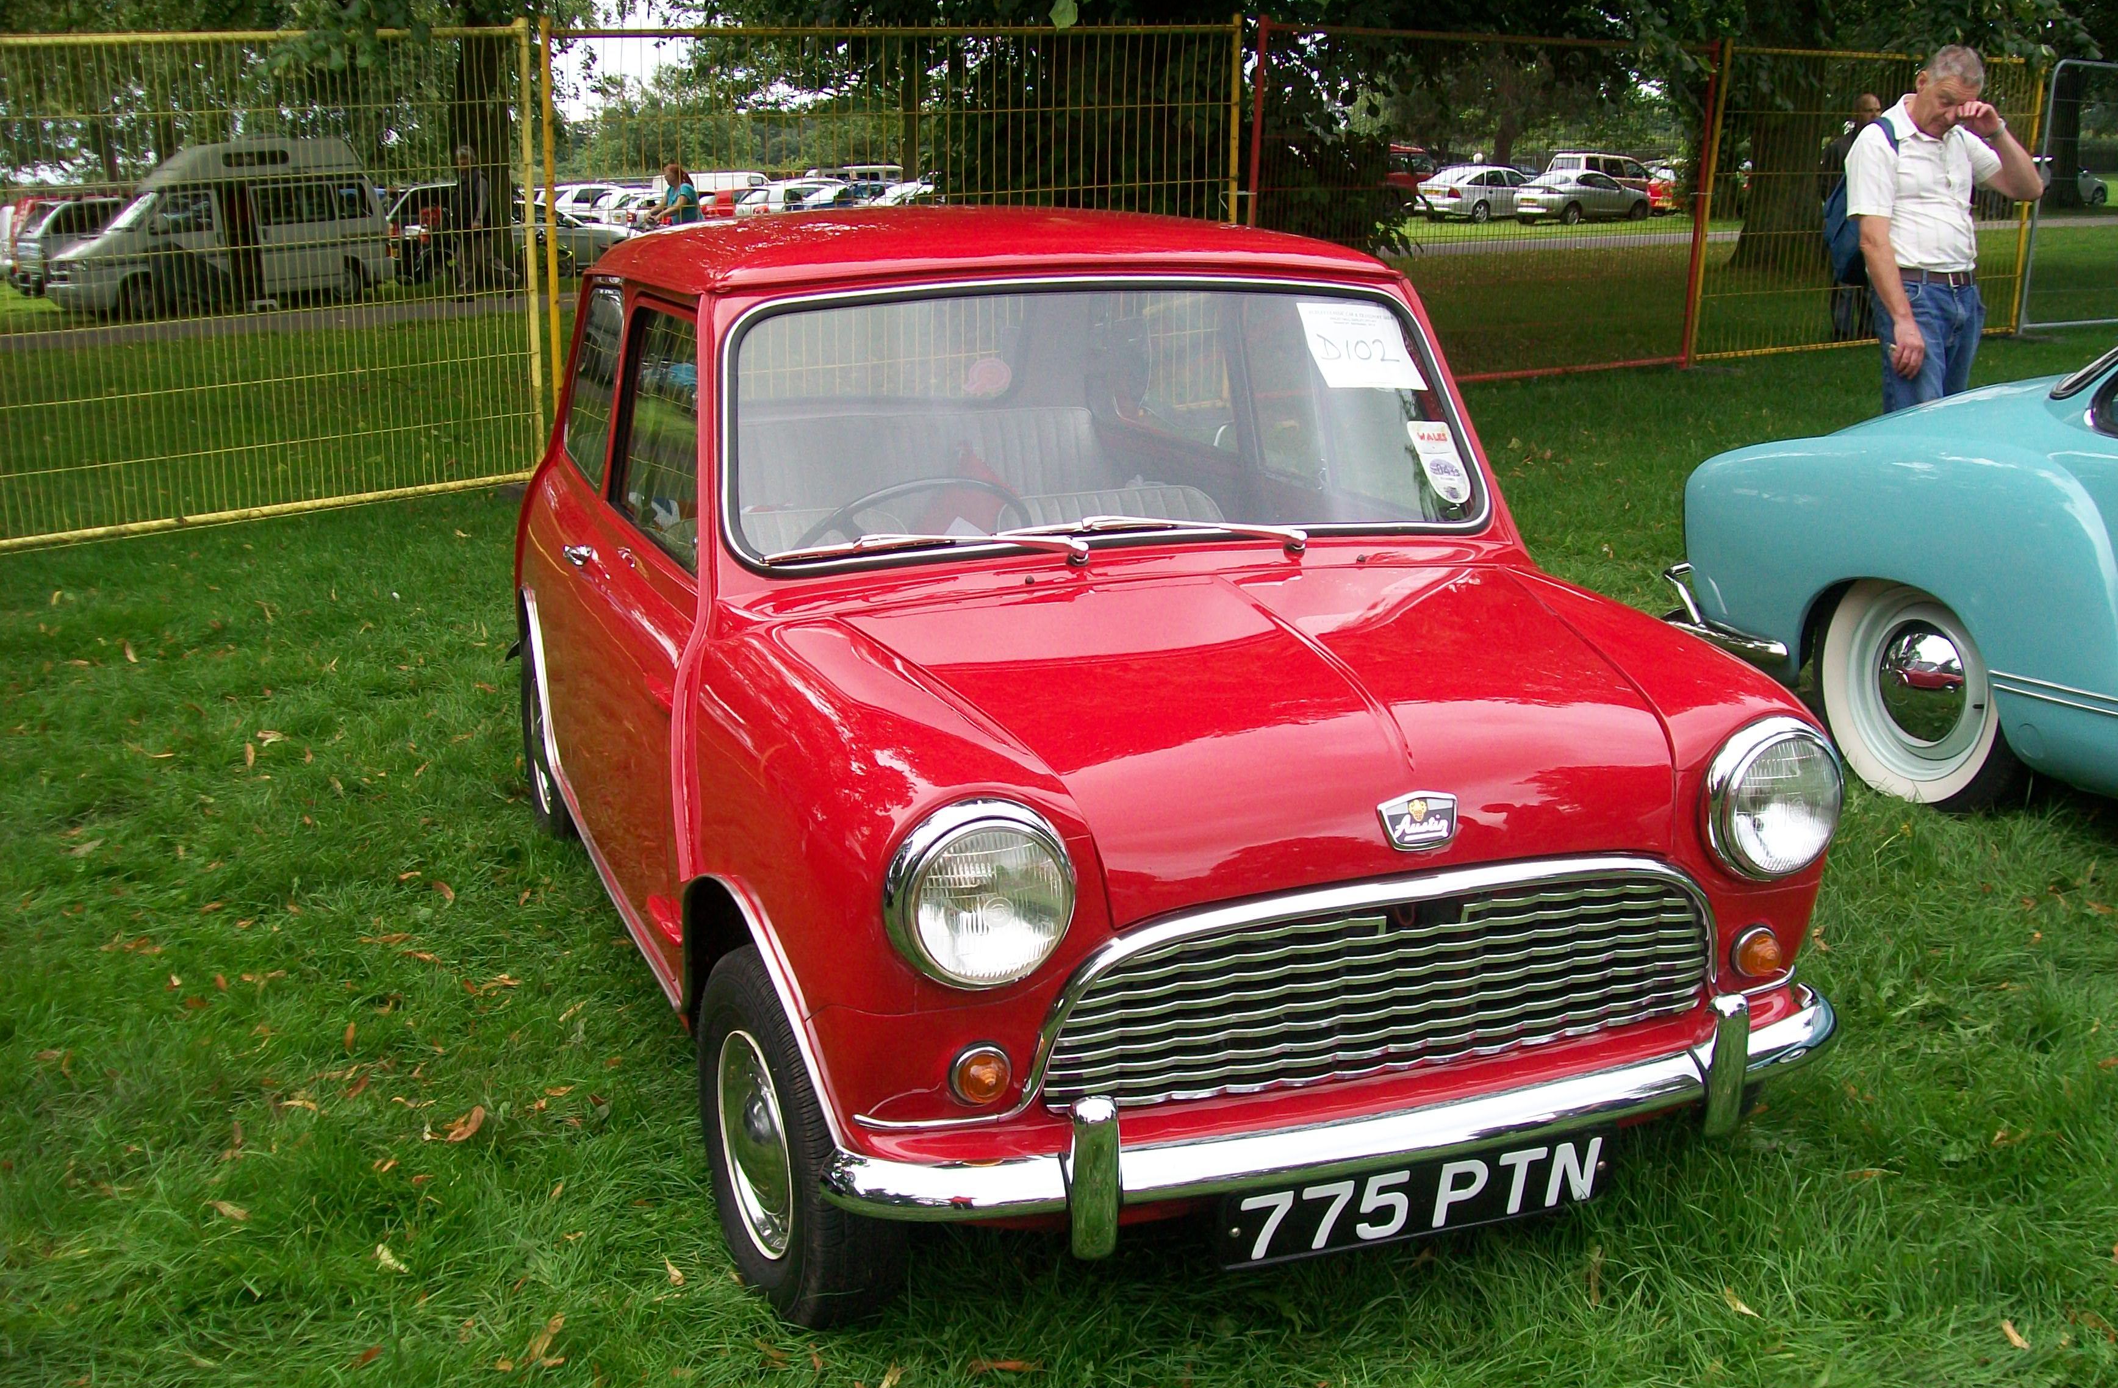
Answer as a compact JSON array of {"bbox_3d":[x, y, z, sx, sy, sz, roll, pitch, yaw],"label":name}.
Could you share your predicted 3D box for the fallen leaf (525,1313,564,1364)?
[{"bbox_3d":[-0.635,0.805,2.732,0.050,0.025,0.100,2,14,9],"label":"fallen leaf"}]

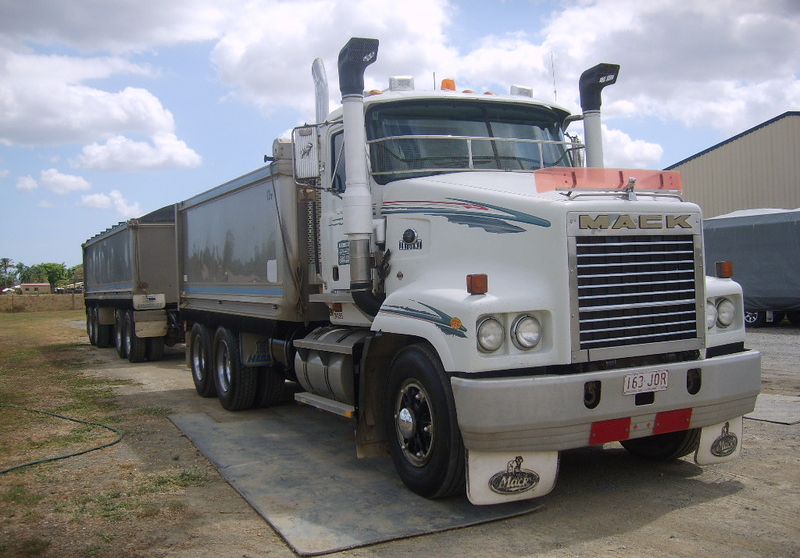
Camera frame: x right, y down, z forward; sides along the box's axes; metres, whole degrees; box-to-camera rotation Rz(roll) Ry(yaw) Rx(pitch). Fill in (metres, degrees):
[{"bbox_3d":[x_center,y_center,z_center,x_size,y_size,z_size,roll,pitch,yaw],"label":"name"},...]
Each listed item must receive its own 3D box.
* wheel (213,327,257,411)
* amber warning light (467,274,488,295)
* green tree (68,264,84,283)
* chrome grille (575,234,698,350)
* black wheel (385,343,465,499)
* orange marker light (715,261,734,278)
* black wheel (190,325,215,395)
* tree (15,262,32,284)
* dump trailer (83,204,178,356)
[{"bbox_3d":[-1.960,1.021,9.527,0.290,1.035,1.035,-3,1,-27],"label":"wheel"},{"bbox_3d":[0.467,0.039,4.824,0.115,0.120,0.060,-3,1,-27],"label":"amber warning light"},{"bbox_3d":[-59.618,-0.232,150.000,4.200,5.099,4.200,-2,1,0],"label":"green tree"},{"bbox_3d":[1.497,0.065,5.110,1.020,0.710,0.100,-3,1,-27],"label":"chrome grille"},{"bbox_3d":[0.183,0.982,5.606,0.290,1.050,1.050,-3,1,-25],"label":"black wheel"},{"bbox_3d":[2.324,-0.061,5.788,0.115,0.118,0.060,-3,1,-27],"label":"orange marker light"},{"bbox_3d":[-2.562,1.028,10.687,0.290,1.035,1.035,-3,1,-27],"label":"black wheel"},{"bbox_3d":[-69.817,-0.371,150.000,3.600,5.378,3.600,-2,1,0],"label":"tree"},{"bbox_3d":[-5.412,0.069,18.424,2.500,2.900,7.900,-3,1,-27],"label":"dump trailer"}]

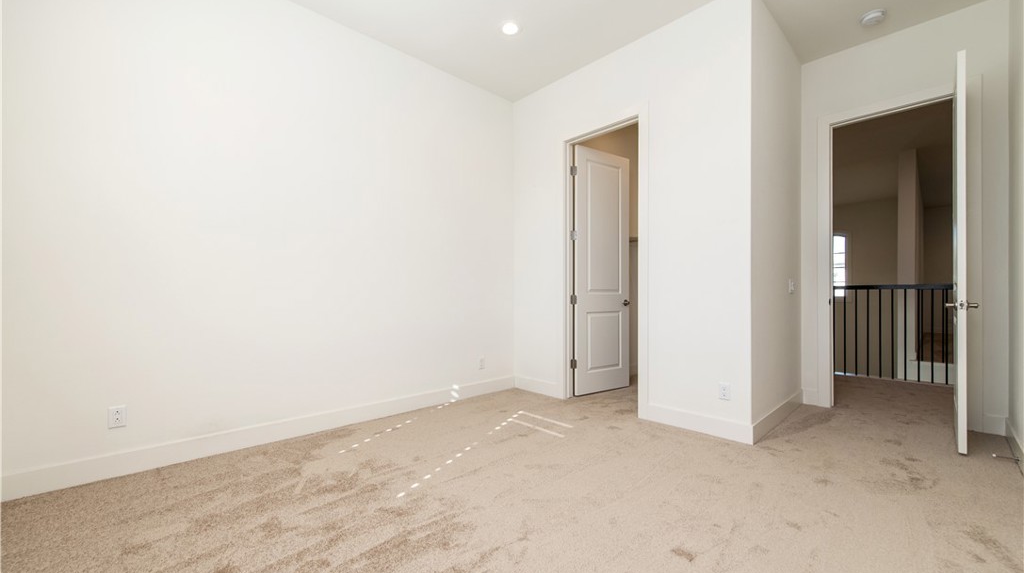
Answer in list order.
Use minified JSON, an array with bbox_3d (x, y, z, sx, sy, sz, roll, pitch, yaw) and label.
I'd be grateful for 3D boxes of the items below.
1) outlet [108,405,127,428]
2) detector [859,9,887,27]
[{"bbox_3d":[-2.165,0.720,2.186,0.070,0.115,0.008,0,-1,-43],"label":"outlet"},{"bbox_3d":[2.668,-1.979,2.945,0.140,0.040,0.140,0,-1,-43],"label":"detector"}]

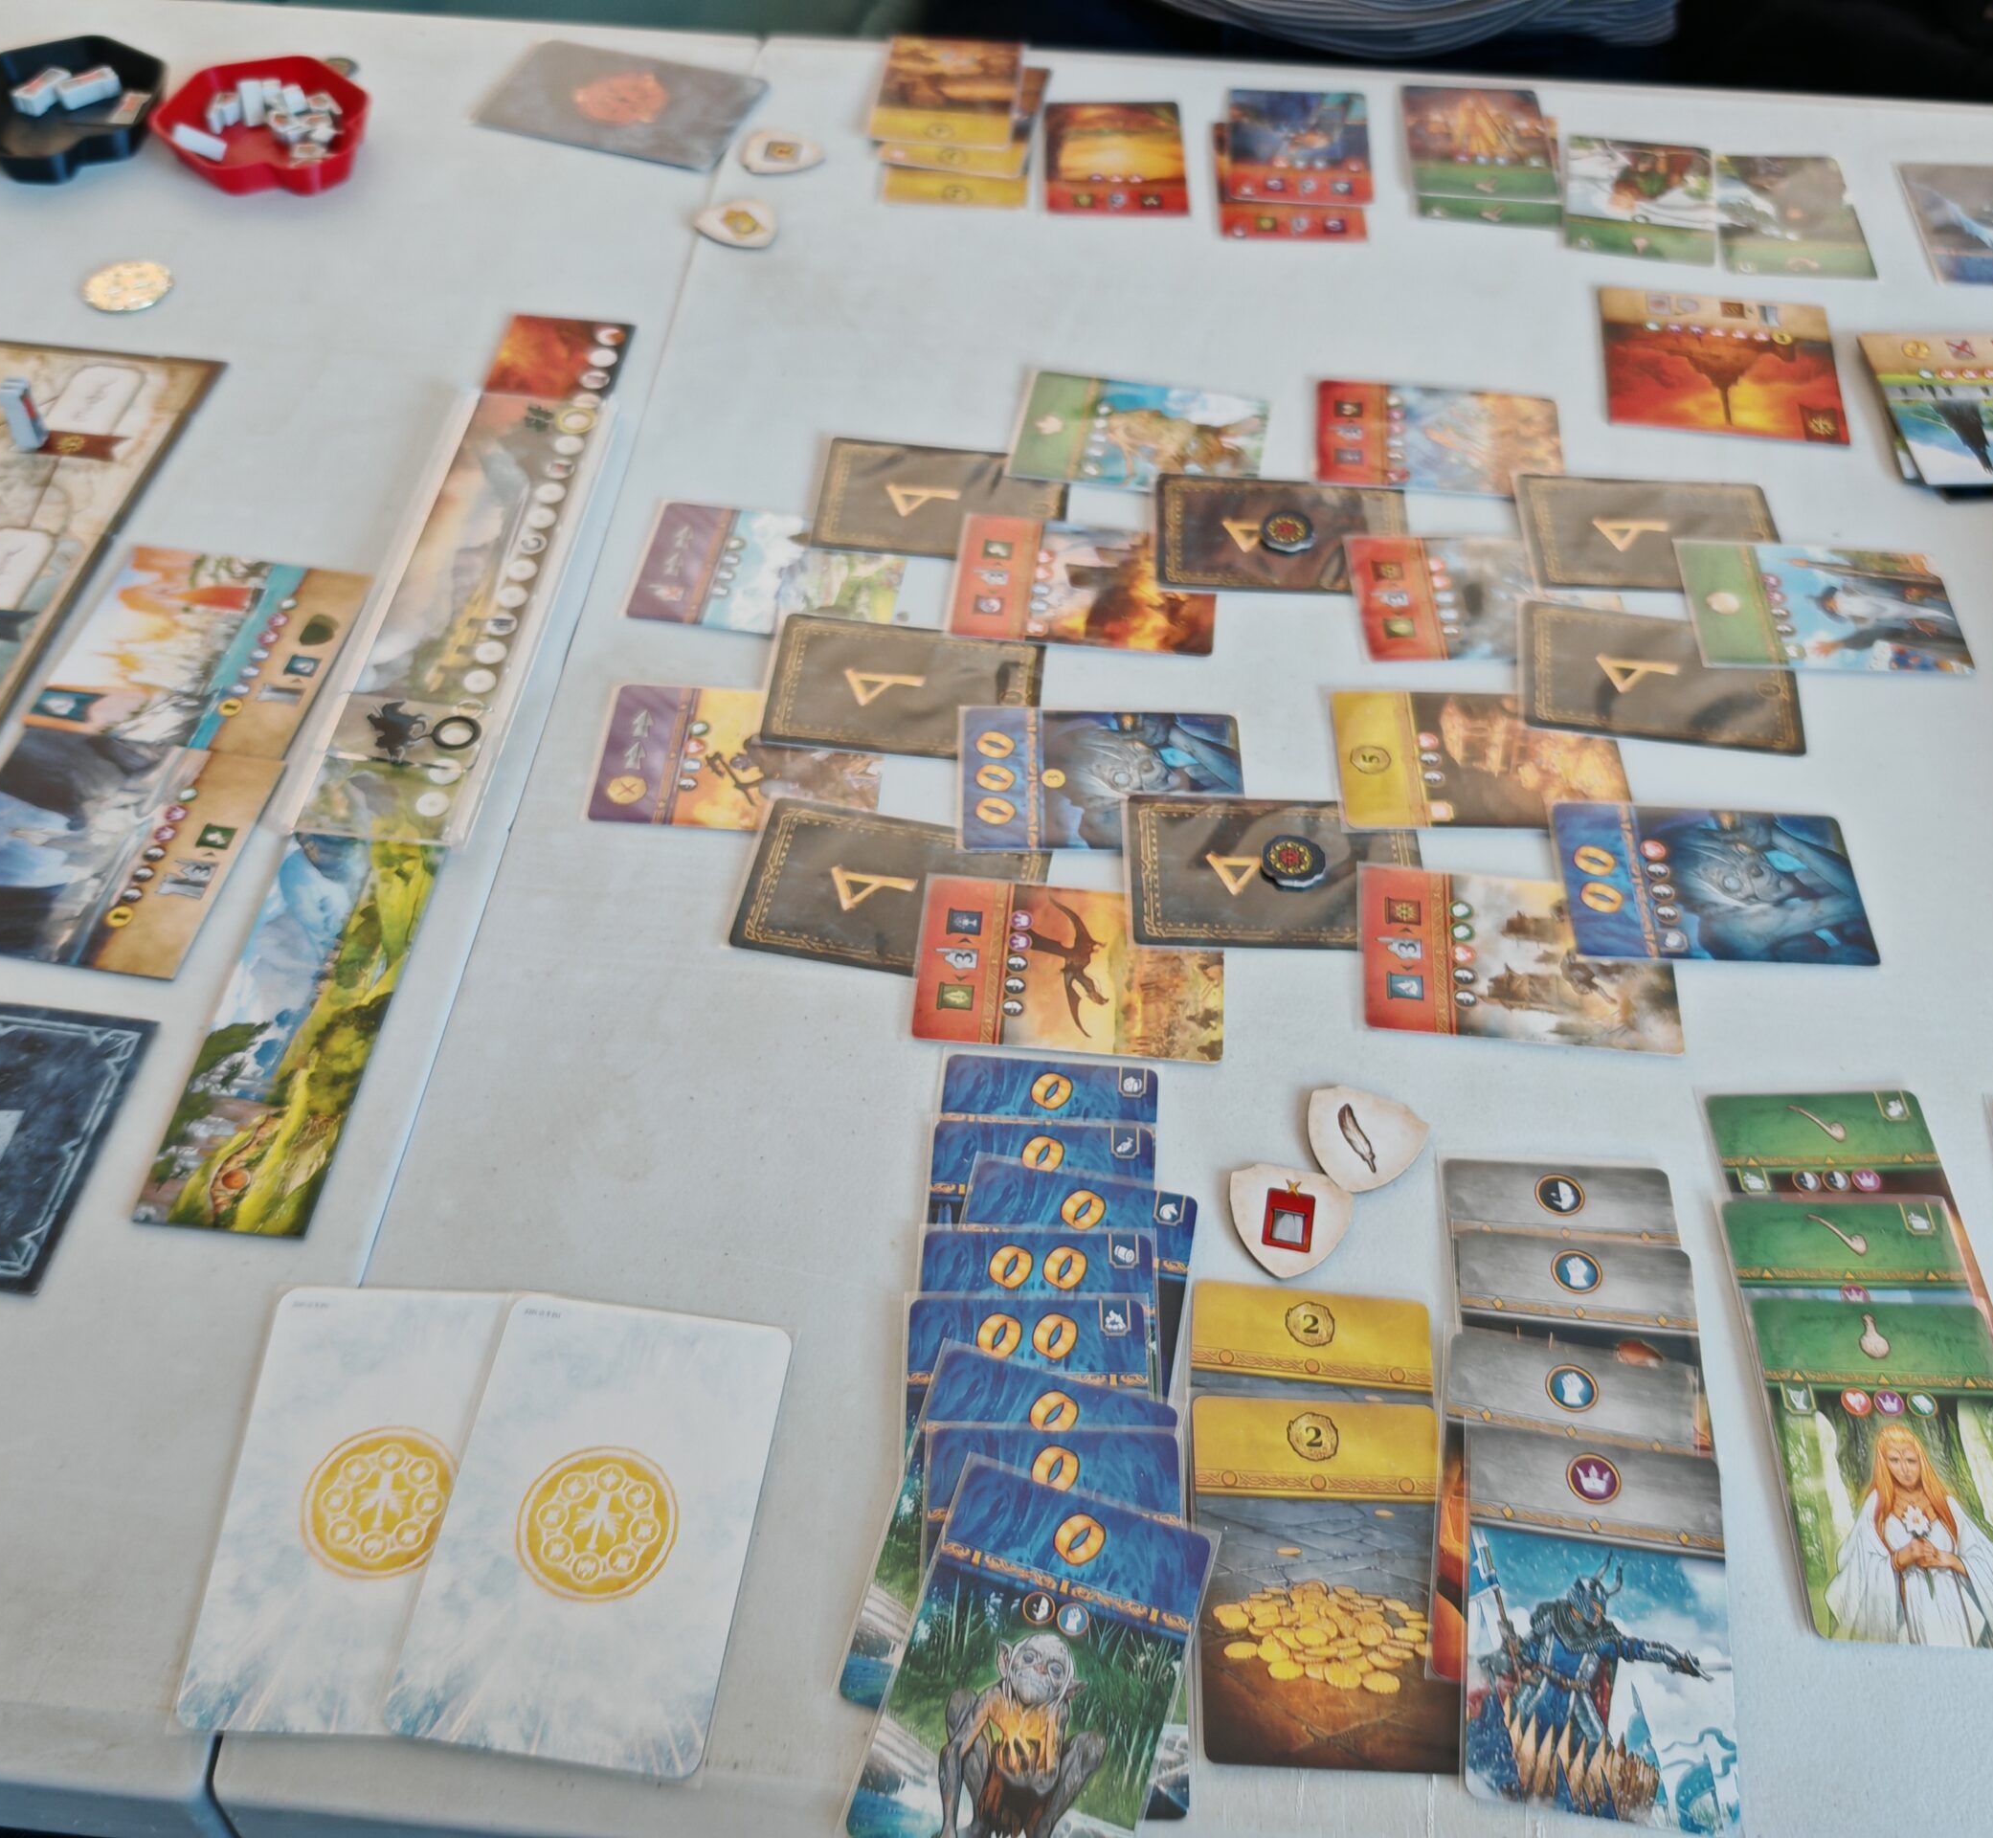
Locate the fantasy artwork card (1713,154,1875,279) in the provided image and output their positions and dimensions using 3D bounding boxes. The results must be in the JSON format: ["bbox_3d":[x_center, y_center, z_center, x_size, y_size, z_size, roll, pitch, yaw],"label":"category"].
[{"bbox_3d":[0.259,-0.231,0.628,0.047,0.002,0.071,3,53,3],"label":"fantasy artwork card"}]

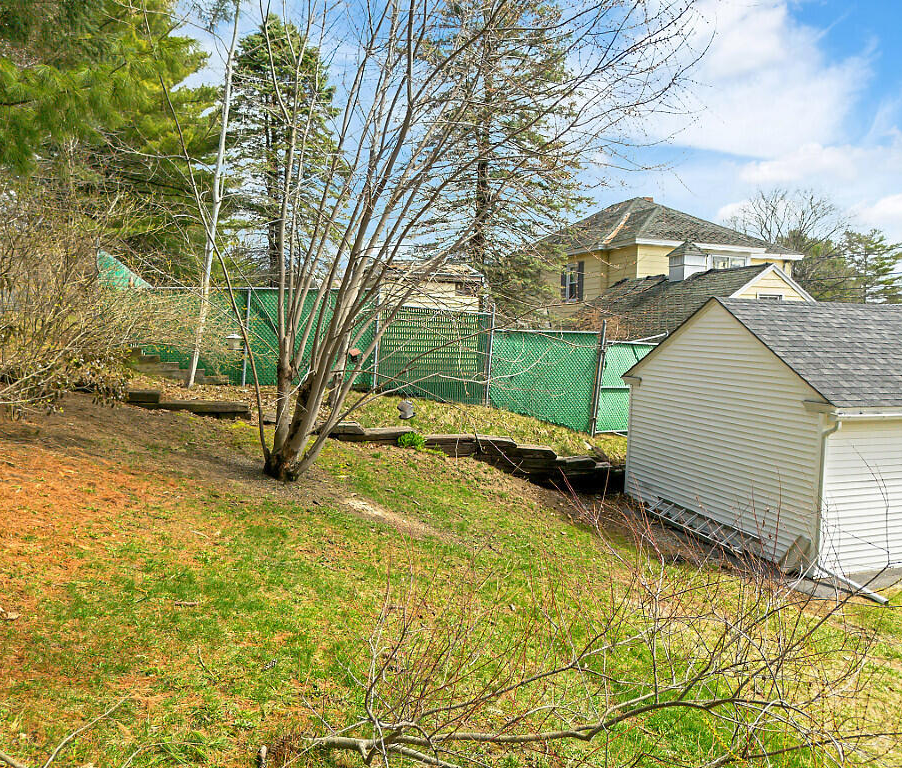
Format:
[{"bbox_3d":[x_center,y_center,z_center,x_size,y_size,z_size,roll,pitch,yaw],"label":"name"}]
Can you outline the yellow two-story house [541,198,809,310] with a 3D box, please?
[{"bbox_3d":[7.821,-3.537,29.961,8.854,8.622,11.515,0,5,-18],"label":"yellow two-story house"}]

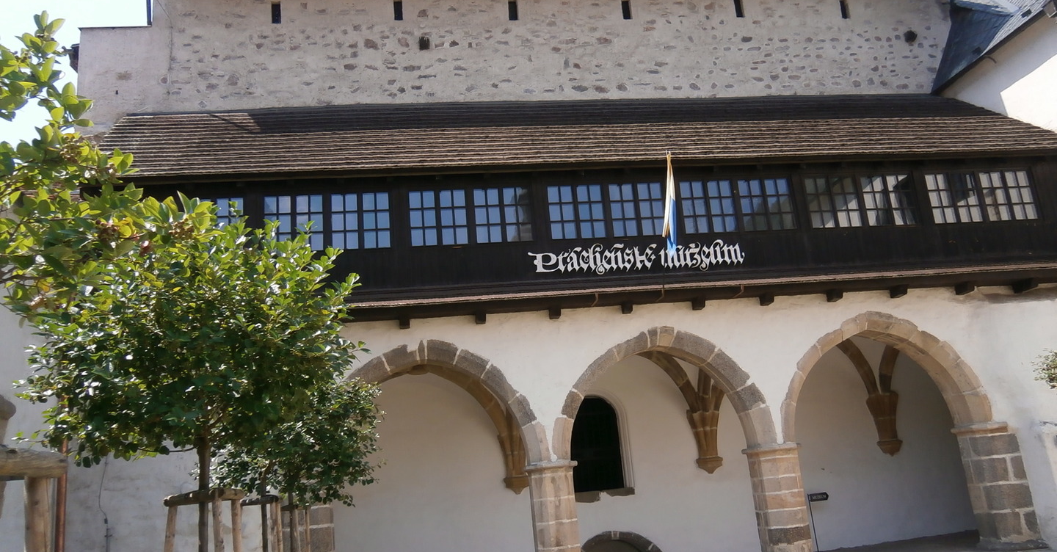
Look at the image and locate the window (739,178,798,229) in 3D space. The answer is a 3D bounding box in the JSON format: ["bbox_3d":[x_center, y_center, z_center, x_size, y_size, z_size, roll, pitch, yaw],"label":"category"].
[{"bbox_3d":[4.186,-1.243,14.011,0.945,0.947,0.090,-3,-12,-9],"label":"window"}]

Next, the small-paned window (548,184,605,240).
[{"bbox_3d":[0.856,-1.133,14.095,0.967,1.007,0.080,-3,-13,-9],"label":"small-paned window"}]

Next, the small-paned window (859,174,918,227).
[{"bbox_3d":[6.809,-1.426,15.005,1.017,0.997,0.080,-3,-13,-9],"label":"small-paned window"}]

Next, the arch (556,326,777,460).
[{"bbox_3d":[2.183,1.963,13.537,3.820,2.111,0.500,-3,-12,-9],"label":"arch"}]

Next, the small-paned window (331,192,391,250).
[{"bbox_3d":[-2.584,-0.851,12.238,0.930,0.942,0.088,-3,-13,-7],"label":"small-paned window"}]

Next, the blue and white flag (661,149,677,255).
[{"bbox_3d":[2.327,-1.190,13.227,0.190,1.750,0.300,-3,7,-9],"label":"blue and white flag"}]

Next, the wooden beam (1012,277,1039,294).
[{"bbox_3d":[9.395,0.189,15.013,0.160,0.200,0.420,-3,-13,-9],"label":"wooden beam"}]

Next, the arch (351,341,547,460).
[{"bbox_3d":[-1.688,2.198,13.445,3.844,2.205,0.500,-3,-13,-9],"label":"arch"}]

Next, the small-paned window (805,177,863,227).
[{"bbox_3d":[5.057,-1.224,13.150,0.892,0.917,0.088,-3,-13,-7],"label":"small-paned window"}]

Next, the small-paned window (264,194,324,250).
[{"bbox_3d":[-3.943,-0.899,13.363,0.973,0.984,0.080,-3,-13,-9],"label":"small-paned window"}]

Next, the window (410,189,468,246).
[{"bbox_3d":[-1.392,-0.913,12.381,0.930,0.942,0.088,-3,-13,-7],"label":"window"}]

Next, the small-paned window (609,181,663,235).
[{"bbox_3d":[1.858,-1.129,13.630,0.924,0.952,0.090,-3,-12,-9],"label":"small-paned window"}]

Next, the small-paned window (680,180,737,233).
[{"bbox_3d":[3.131,-1.194,13.839,0.955,0.952,0.090,-3,-12,-9],"label":"small-paned window"}]

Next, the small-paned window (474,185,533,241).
[{"bbox_3d":[-0.431,-1.078,13.901,0.992,1.008,0.080,-3,-13,-9],"label":"small-paned window"}]

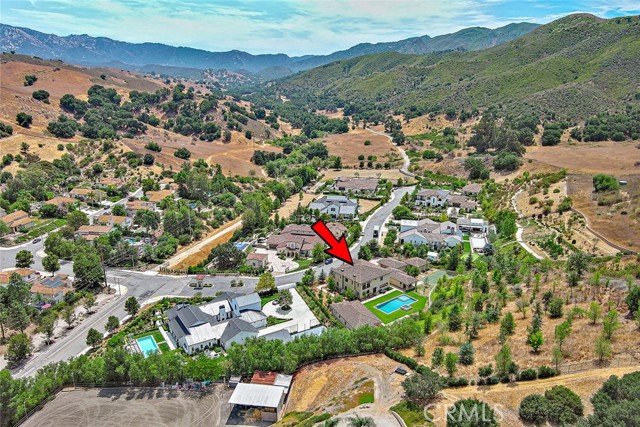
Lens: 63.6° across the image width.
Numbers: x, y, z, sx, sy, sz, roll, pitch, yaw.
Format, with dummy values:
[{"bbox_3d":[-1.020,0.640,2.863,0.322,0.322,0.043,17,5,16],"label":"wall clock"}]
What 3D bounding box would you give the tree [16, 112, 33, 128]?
[{"bbox_3d":[-274.790,-86.480,479.460,14.430,14.290,14.430,0,17,0],"label":"tree"}]

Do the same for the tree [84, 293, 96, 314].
[{"bbox_3d":[-78.307,31.017,176.142,4.325,7.783,4.325,0,17,0],"label":"tree"}]

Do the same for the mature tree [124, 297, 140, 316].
[{"bbox_3d":[-61.620,30.560,169.440,5.100,6.340,5.100,0,17,0],"label":"mature tree"}]

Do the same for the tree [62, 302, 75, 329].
[{"bbox_3d":[-80.250,32.550,164.520,3.640,8.740,3.530,0,16,0],"label":"tree"}]

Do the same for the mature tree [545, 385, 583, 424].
[{"bbox_3d":[52.611,40.996,111.072,7.402,7.522,7.402,0,17,0],"label":"mature tree"}]

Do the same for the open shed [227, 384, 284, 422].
[{"bbox_3d":[-15.250,46.040,125.870,11.800,4.100,7.900,2,16,8],"label":"open shed"}]

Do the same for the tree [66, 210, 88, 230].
[{"bbox_3d":[-118.220,3.410,251.370,10.400,9.150,10.400,0,17,0],"label":"tree"}]

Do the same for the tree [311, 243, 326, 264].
[{"bbox_3d":[-0.621,16.467,213.667,5.799,9.189,5.799,0,17,0],"label":"tree"}]

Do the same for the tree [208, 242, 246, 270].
[{"bbox_3d":[-38.170,17.740,212.760,14.900,10.070,14.450,0,16,0],"label":"tree"}]

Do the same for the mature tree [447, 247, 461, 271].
[{"bbox_3d":[54.710,18.440,211.310,5.450,10.050,5.290,0,16,0],"label":"mature tree"}]

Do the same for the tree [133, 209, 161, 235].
[{"bbox_3d":[-78.555,3.178,234.931,11.246,9.883,11.246,0,17,0],"label":"tree"}]

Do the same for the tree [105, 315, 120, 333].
[{"bbox_3d":[-64.360,34.120,159.920,4.810,5.240,4.810,0,17,0],"label":"tree"}]

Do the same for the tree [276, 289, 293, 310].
[{"bbox_3d":[-11.930,28.890,173.200,5.210,7.280,5.210,0,17,0],"label":"tree"}]

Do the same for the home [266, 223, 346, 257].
[{"bbox_3d":[-5.500,11.620,237.920,35.000,8.500,23.000,3,16,12],"label":"home"}]

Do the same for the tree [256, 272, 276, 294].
[{"bbox_3d":[-19.706,25.701,189.305,7.118,8.083,7.118,0,17,0],"label":"tree"}]

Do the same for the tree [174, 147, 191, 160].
[{"bbox_3d":[-112.010,-48.880,420.000,12.380,9.800,12.010,0,16,0],"label":"tree"}]

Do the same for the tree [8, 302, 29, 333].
[{"bbox_3d":[-94.790,32.700,162.110,5.970,9.770,5.790,0,16,0],"label":"tree"}]

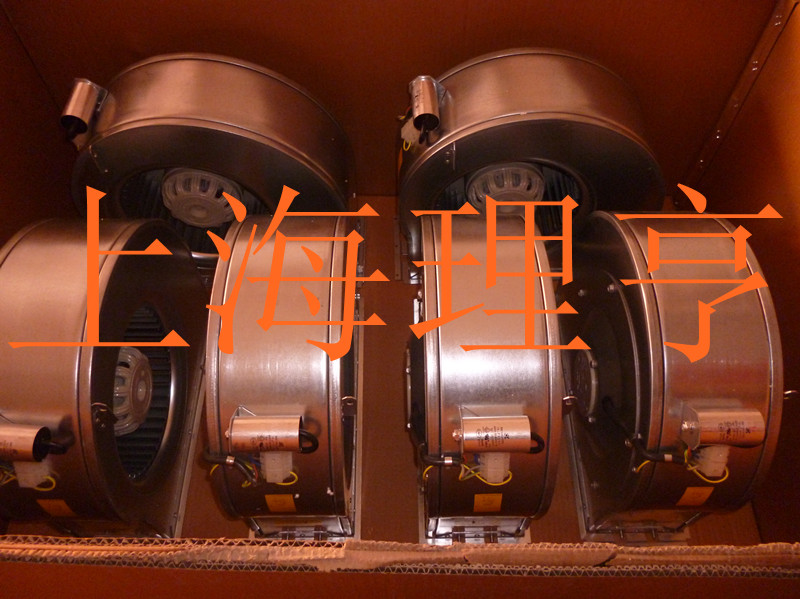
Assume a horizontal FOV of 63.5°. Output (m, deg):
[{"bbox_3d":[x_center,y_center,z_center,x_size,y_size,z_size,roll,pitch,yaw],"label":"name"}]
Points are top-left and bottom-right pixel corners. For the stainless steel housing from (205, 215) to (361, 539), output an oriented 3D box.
[{"bbox_3d":[-0.149,0.087,0.907,0.173,0.390,0.445,-1,59,0],"label":"stainless steel housing"}]

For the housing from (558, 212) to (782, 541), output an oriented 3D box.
[{"bbox_3d":[0.346,0.074,0.912,0.173,0.390,0.445,0,59,0],"label":"housing"}]

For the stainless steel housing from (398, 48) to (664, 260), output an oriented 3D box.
[{"bbox_3d":[0.211,-0.215,1.083,0.445,0.390,0.173,0,59,0],"label":"stainless steel housing"}]

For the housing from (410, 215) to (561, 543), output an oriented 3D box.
[{"bbox_3d":[0.097,0.080,0.910,0.173,0.390,0.445,-1,59,0],"label":"housing"}]

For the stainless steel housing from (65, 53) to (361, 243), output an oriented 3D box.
[{"bbox_3d":[-0.294,-0.207,1.082,0.445,0.390,0.173,1,60,1],"label":"stainless steel housing"}]

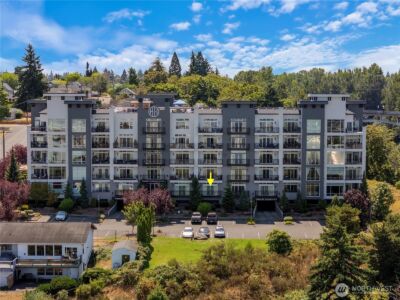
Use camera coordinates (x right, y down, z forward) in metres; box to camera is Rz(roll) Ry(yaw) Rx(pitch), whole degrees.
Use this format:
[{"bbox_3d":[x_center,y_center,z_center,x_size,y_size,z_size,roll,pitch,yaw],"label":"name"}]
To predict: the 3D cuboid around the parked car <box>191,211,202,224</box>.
[{"bbox_3d":[-0.535,12.712,151.723,1.900,1.750,4.900,0,5,0],"label":"parked car"}]

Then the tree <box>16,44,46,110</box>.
[{"bbox_3d":[-52.880,-22.798,253.981,8.600,20.500,8.600,0,5,0],"label":"tree"}]

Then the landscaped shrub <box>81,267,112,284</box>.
[{"bbox_3d":[-14.299,17.304,112.398,4.100,1.900,2.700,0,6,0],"label":"landscaped shrub"}]

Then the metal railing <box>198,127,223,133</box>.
[{"bbox_3d":[2.077,-3.976,160.000,4.650,1.100,0.150,0,5,0],"label":"metal railing"}]

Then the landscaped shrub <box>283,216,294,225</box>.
[{"bbox_3d":[16.467,13.112,150.566,1.900,1.150,1.900,0,5,0],"label":"landscaped shrub"}]

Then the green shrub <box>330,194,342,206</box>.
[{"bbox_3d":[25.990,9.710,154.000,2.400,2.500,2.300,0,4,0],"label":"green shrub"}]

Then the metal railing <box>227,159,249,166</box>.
[{"bbox_3d":[7.569,2.542,156.981,4.400,1.150,1.000,0,5,2],"label":"metal railing"}]

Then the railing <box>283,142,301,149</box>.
[{"bbox_3d":[18.525,-0.784,162.527,3.500,1.130,0.120,0,5,0],"label":"railing"}]

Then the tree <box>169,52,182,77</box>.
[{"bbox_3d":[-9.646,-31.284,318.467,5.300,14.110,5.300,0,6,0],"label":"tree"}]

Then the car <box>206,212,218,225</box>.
[{"bbox_3d":[2.336,12.189,146.534,1.920,1.770,4.800,0,5,2],"label":"car"}]

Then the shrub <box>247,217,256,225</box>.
[{"bbox_3d":[9.464,13.095,149.345,1.600,1.160,1.500,0,6,0],"label":"shrub"}]

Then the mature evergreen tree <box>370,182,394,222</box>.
[{"bbox_3d":[33.300,9.514,148.000,4.400,7.000,4.400,0,5,2],"label":"mature evergreen tree"}]

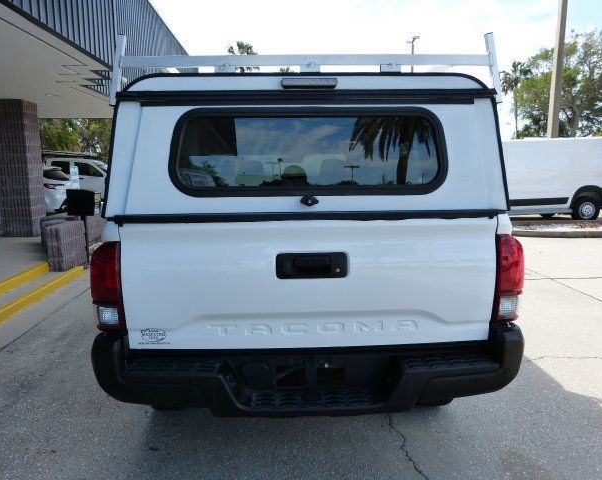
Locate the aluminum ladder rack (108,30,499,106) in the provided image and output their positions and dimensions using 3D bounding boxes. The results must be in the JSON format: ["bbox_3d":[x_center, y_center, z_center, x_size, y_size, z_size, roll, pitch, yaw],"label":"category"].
[{"bbox_3d":[-0.001,-0.769,2.498,1.560,0.270,1.400,-1,8,-2],"label":"aluminum ladder rack"}]

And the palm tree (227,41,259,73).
[{"bbox_3d":[-4.931,-10.757,40.737,3.000,12.600,3.000,-1,8,-2],"label":"palm tree"}]

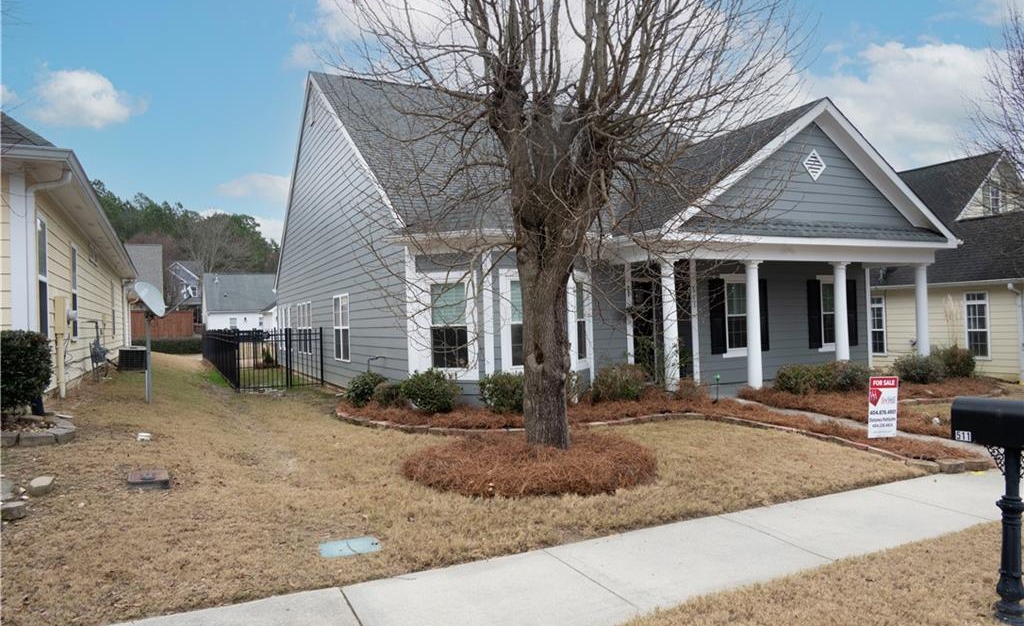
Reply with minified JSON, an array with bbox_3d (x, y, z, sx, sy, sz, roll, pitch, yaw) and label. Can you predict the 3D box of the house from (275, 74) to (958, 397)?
[{"bbox_3d":[0.064,-2.498,20.243,11.700,8.450,19.050,-1,-1,-26],"label":"house"}]

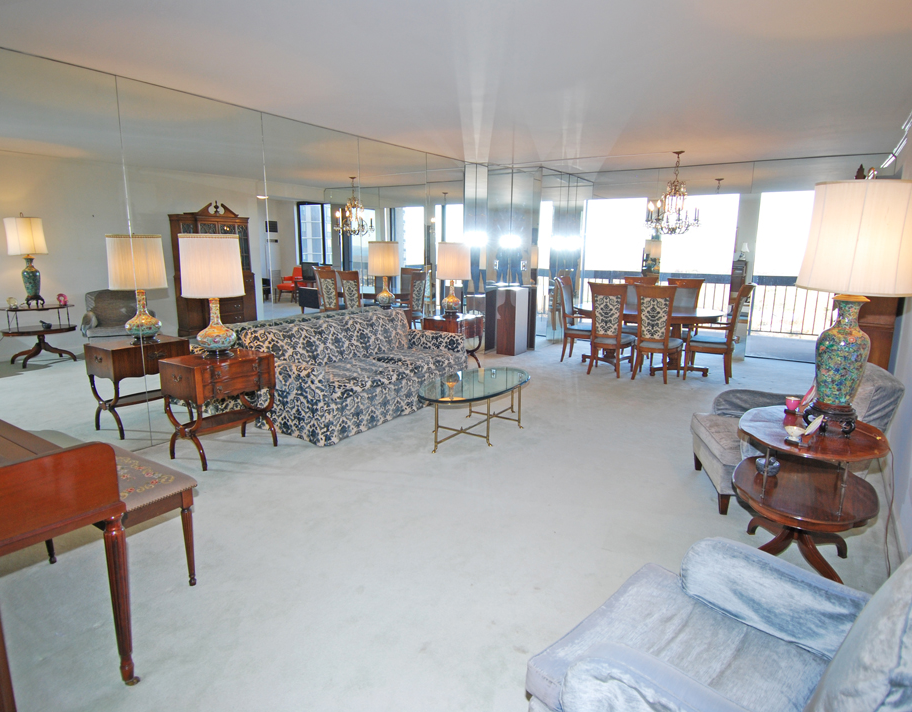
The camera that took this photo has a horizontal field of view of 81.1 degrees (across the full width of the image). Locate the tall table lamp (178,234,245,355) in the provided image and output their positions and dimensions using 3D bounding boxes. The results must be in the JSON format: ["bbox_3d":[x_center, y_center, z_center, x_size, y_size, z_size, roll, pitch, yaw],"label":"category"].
[{"bbox_3d":[-1.704,-0.423,3.763,0.407,0.842,0.407,8,14,33],"label":"tall table lamp"}]

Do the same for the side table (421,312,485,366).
[{"bbox_3d":[-0.026,-0.110,6.158,0.414,0.704,0.599,8,14,33],"label":"side table"}]

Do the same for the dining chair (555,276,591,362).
[{"bbox_3d":[1.682,-0.474,7.075,0.600,1.117,0.578,8,14,33],"label":"dining chair"}]

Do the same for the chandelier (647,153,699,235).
[{"bbox_3d":[2.478,-1.861,6.076,0.622,0.898,0.622,8,14,33],"label":"chandelier"}]

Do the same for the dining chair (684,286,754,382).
[{"bbox_3d":[3.038,-0.277,6.192,0.593,1.117,0.593,8,14,33],"label":"dining chair"}]

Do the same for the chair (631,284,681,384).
[{"bbox_3d":[2.347,-0.280,6.176,0.471,1.117,0.593,8,14,33],"label":"chair"}]

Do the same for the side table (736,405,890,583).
[{"bbox_3d":[1.628,0.681,2.514,0.565,0.714,0.781,8,14,33],"label":"side table"}]

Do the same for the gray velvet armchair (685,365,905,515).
[{"bbox_3d":[1.951,0.461,3.212,0.851,0.799,0.836,2,12,8],"label":"gray velvet armchair"}]

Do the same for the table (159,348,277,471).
[{"bbox_3d":[-1.694,0.360,3.882,0.433,0.719,0.638,8,14,33],"label":"table"}]

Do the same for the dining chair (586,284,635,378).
[{"bbox_3d":[1.886,-0.336,6.439,0.471,1.110,0.593,8,14,33],"label":"dining chair"}]

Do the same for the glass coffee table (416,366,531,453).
[{"bbox_3d":[0.180,0.414,4.358,0.636,0.404,1.302,8,14,33],"label":"glass coffee table"}]

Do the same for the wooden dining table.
[{"bbox_3d":[2.317,-0.203,6.625,1.761,0.736,1.154,8,14,33],"label":"wooden dining table"}]

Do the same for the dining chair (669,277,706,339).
[{"bbox_3d":[2.832,-0.415,6.794,0.488,1.092,0.622,8,14,33],"label":"dining chair"}]

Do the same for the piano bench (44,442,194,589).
[{"bbox_3d":[-1.540,0.766,2.397,0.740,0.474,0.392,8,14,33],"label":"piano bench"}]

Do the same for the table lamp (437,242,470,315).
[{"bbox_3d":[-0.026,-0.882,6.169,0.401,0.844,0.401,1,12,0],"label":"table lamp"}]

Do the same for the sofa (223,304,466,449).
[{"bbox_3d":[-0.832,0.079,4.984,0.977,0.792,1.865,8,14,33],"label":"sofa"}]

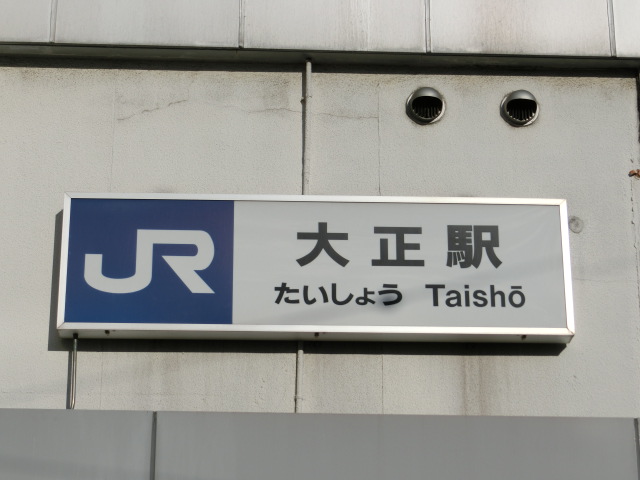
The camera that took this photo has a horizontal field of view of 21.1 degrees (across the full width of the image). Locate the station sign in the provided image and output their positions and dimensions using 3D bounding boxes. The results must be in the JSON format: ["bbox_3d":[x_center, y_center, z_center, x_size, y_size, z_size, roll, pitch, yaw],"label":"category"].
[{"bbox_3d":[-0.015,0.134,8.161,2.400,0.676,0.142,1,-20,-2],"label":"station sign"}]

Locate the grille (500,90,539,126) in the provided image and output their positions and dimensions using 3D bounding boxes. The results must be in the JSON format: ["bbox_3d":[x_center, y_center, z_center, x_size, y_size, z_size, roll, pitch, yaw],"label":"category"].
[{"bbox_3d":[0.999,-0.665,8.534,0.195,0.195,0.080,1,-20,-2],"label":"grille"}]

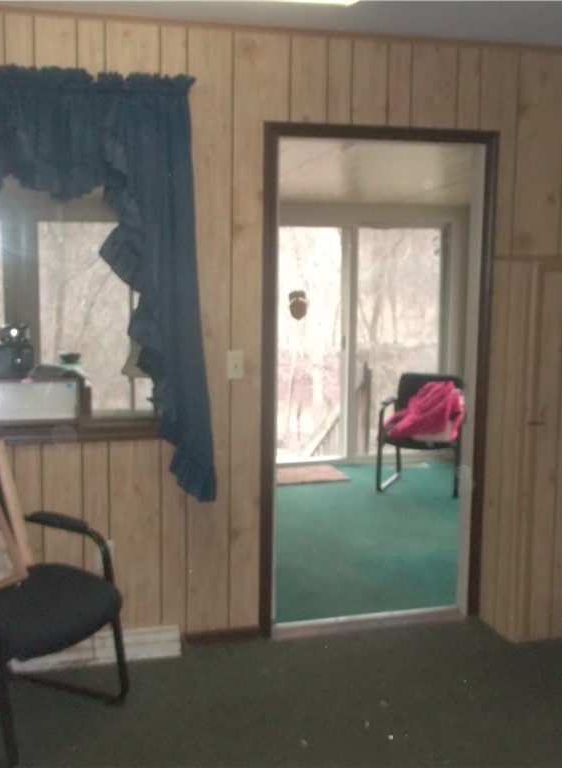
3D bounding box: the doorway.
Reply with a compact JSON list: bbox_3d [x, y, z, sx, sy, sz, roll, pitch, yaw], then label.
[{"bbox_3d":[0.395,0.002,4.120,1.015,2.107,0.140,-2,8,-16],"label":"doorway"}]

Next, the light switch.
[{"bbox_3d":[-0.176,-0.074,3.881,0.069,0.115,0.018,-2,8,-16],"label":"light switch"}]

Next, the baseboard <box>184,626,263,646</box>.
[{"bbox_3d":[-0.241,1.040,4.022,0.313,0.060,0.016,-2,8,-16],"label":"baseboard"}]

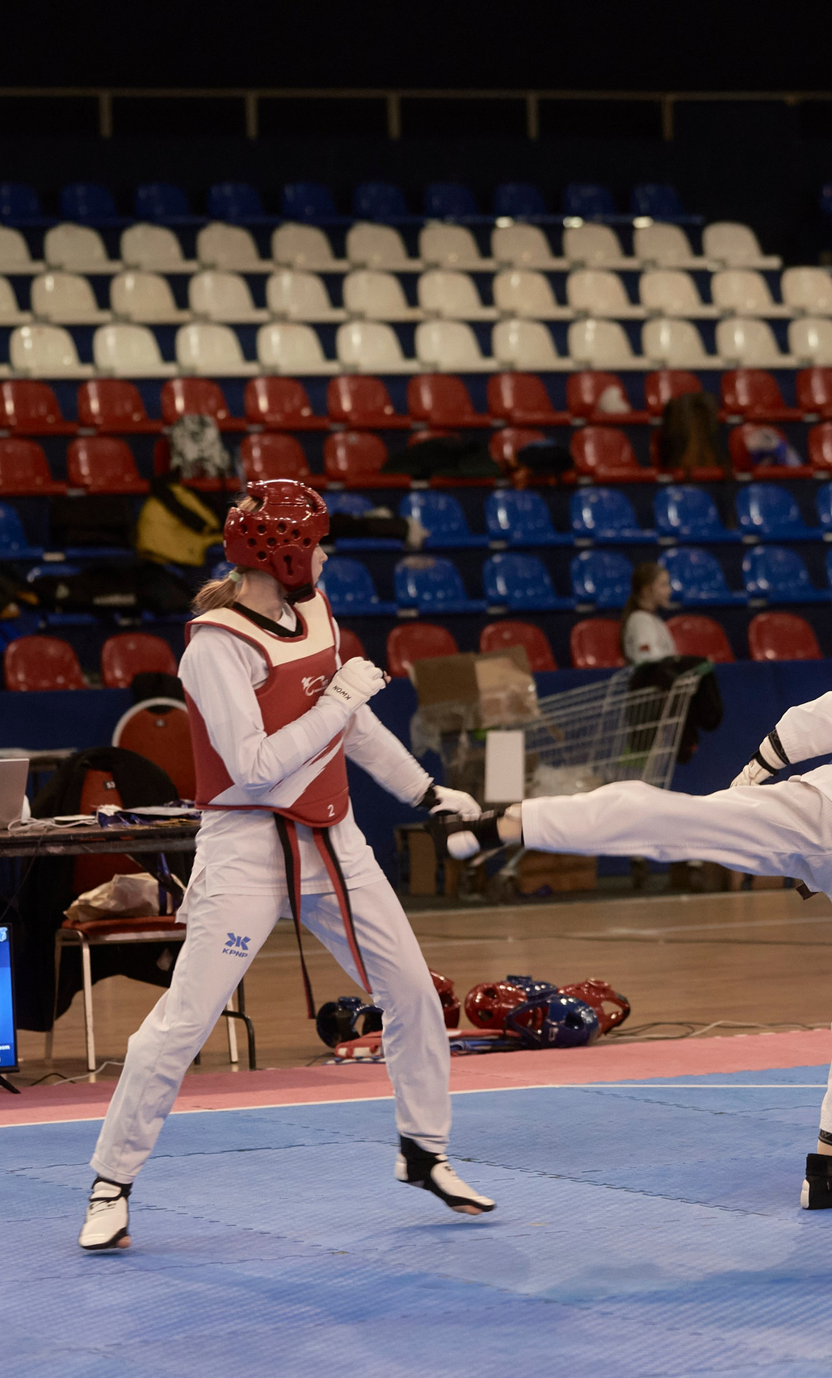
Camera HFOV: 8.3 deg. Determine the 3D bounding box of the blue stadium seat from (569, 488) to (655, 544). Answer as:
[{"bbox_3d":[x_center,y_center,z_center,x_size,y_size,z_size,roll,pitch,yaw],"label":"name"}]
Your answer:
[{"bbox_3d":[1.028,-0.912,29.956,0.405,0.295,0.350,-2,2,-26],"label":"blue stadium seat"}]

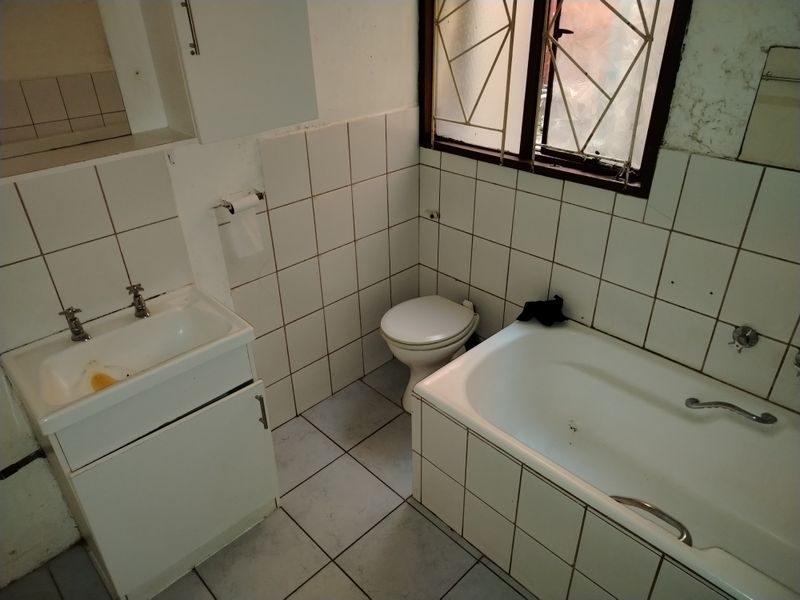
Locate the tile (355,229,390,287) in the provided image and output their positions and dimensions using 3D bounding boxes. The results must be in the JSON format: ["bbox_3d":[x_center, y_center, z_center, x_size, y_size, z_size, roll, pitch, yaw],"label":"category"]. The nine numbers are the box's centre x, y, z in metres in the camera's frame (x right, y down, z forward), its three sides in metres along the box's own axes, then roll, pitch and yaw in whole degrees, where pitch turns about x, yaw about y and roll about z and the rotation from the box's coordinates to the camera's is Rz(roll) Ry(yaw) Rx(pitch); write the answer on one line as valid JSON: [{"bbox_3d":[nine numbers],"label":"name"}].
[{"bbox_3d":[-0.124,-0.186,2.536,0.198,0.248,0.010,-27,38,-37],"label":"tile"}]

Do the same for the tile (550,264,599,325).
[{"bbox_3d":[0.688,-0.016,2.195,0.010,0.222,0.201,-27,38,-37],"label":"tile"}]

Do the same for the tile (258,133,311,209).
[{"bbox_3d":[-0.419,-0.474,2.043,0.199,0.246,0.010,-27,38,-37],"label":"tile"}]

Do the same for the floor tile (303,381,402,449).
[{"bbox_3d":[-0.214,0.522,2.551,0.354,0.010,0.333,-27,38,-37],"label":"floor tile"}]

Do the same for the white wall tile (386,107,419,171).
[{"bbox_3d":[0.012,-0.695,2.419,0.197,0.247,0.010,-27,38,-37],"label":"white wall tile"}]

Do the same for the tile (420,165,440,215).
[{"bbox_3d":[0.136,-0.491,2.551,0.010,0.248,0.122,-27,38,-37],"label":"tile"}]

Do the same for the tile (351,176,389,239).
[{"bbox_3d":[-0.129,-0.404,2.420,0.199,0.251,0.010,-27,38,-37],"label":"tile"}]

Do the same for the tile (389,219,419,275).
[{"bbox_3d":[0.022,-0.257,2.670,0.197,0.250,0.010,-27,38,-37],"label":"tile"}]

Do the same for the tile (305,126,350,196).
[{"bbox_3d":[-0.278,-0.550,2.175,0.199,0.251,0.010,-27,38,-37],"label":"tile"}]

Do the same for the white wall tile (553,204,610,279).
[{"bbox_3d":[0.681,-0.223,2.072,0.010,0.251,0.202,-27,38,-37],"label":"white wall tile"}]

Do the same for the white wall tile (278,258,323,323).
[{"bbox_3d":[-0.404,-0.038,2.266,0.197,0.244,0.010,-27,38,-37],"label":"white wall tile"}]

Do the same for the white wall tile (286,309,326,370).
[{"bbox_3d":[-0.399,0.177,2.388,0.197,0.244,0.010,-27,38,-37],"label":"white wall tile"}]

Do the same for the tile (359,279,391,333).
[{"bbox_3d":[-0.119,0.034,2.672,0.199,0.251,0.010,-27,38,-37],"label":"tile"}]

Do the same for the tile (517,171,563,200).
[{"bbox_3d":[0.538,-0.438,2.122,0.010,0.076,0.201,-27,38,-37],"label":"tile"}]

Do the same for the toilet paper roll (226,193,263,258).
[{"bbox_3d":[-0.535,-0.253,1.926,0.102,0.205,0.055,-27,38,-37],"label":"toilet paper roll"}]

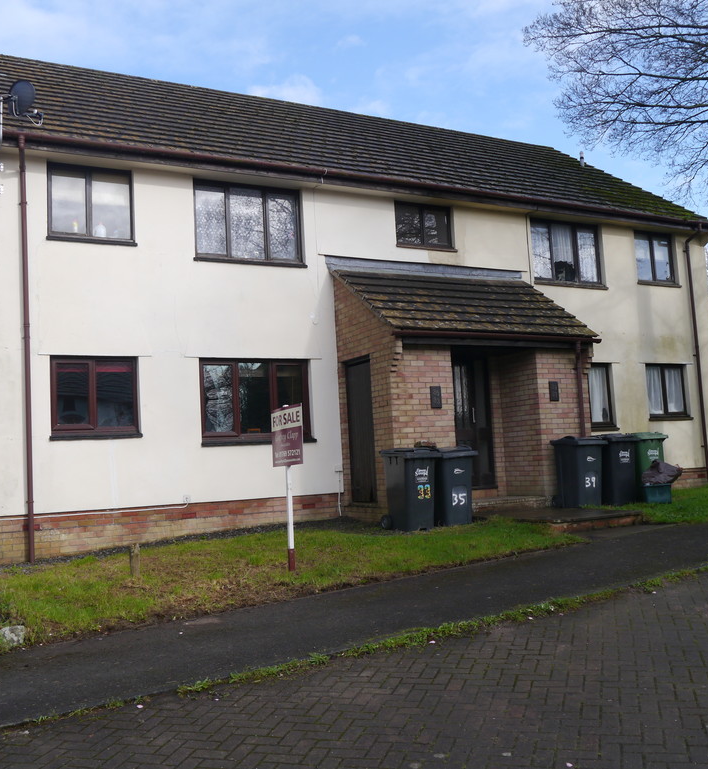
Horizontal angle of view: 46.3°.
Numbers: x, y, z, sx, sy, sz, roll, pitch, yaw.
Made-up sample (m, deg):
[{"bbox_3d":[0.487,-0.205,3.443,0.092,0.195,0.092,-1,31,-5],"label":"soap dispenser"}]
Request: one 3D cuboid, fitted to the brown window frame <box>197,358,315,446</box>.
[{"bbox_3d":[-1.402,0.230,11.983,1.656,1.202,0.120,0,-7,-27],"label":"brown window frame"}]

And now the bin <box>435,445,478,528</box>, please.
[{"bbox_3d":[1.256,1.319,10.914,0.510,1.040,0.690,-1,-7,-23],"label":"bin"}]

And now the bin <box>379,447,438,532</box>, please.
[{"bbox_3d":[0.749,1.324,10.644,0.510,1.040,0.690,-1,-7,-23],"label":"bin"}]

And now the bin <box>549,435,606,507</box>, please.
[{"bbox_3d":[3.250,1.256,11.948,0.510,1.040,0.690,-1,-7,-23],"label":"bin"}]

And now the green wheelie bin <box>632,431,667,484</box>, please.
[{"bbox_3d":[4.316,1.280,12.671,0.580,1.070,0.730,0,-6,-28],"label":"green wheelie bin"}]

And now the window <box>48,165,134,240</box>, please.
[{"bbox_3d":[-3.613,-2.483,11.419,1.142,1.007,0.100,0,-6,-28],"label":"window"}]

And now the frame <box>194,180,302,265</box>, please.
[{"bbox_3d":[-1.567,-2.433,12.488,1.728,1.105,0.100,0,-6,-28],"label":"frame"}]

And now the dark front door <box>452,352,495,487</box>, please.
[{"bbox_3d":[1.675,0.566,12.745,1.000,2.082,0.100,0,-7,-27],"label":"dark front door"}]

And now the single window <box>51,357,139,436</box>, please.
[{"bbox_3d":[-3.418,0.153,10.968,1.126,1.056,0.120,0,-7,-27],"label":"single window"}]

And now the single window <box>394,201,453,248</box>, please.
[{"bbox_3d":[1.177,-2.672,13.960,1.167,0.698,0.100,0,-6,-28],"label":"single window"}]

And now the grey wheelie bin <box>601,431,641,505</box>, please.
[{"bbox_3d":[3.784,1.273,12.321,0.580,1.070,0.730,0,-6,-28],"label":"grey wheelie bin"}]

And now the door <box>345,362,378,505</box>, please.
[{"bbox_3d":[0.126,0.707,12.213,0.060,2.032,0.768,0,-6,-28],"label":"door"}]

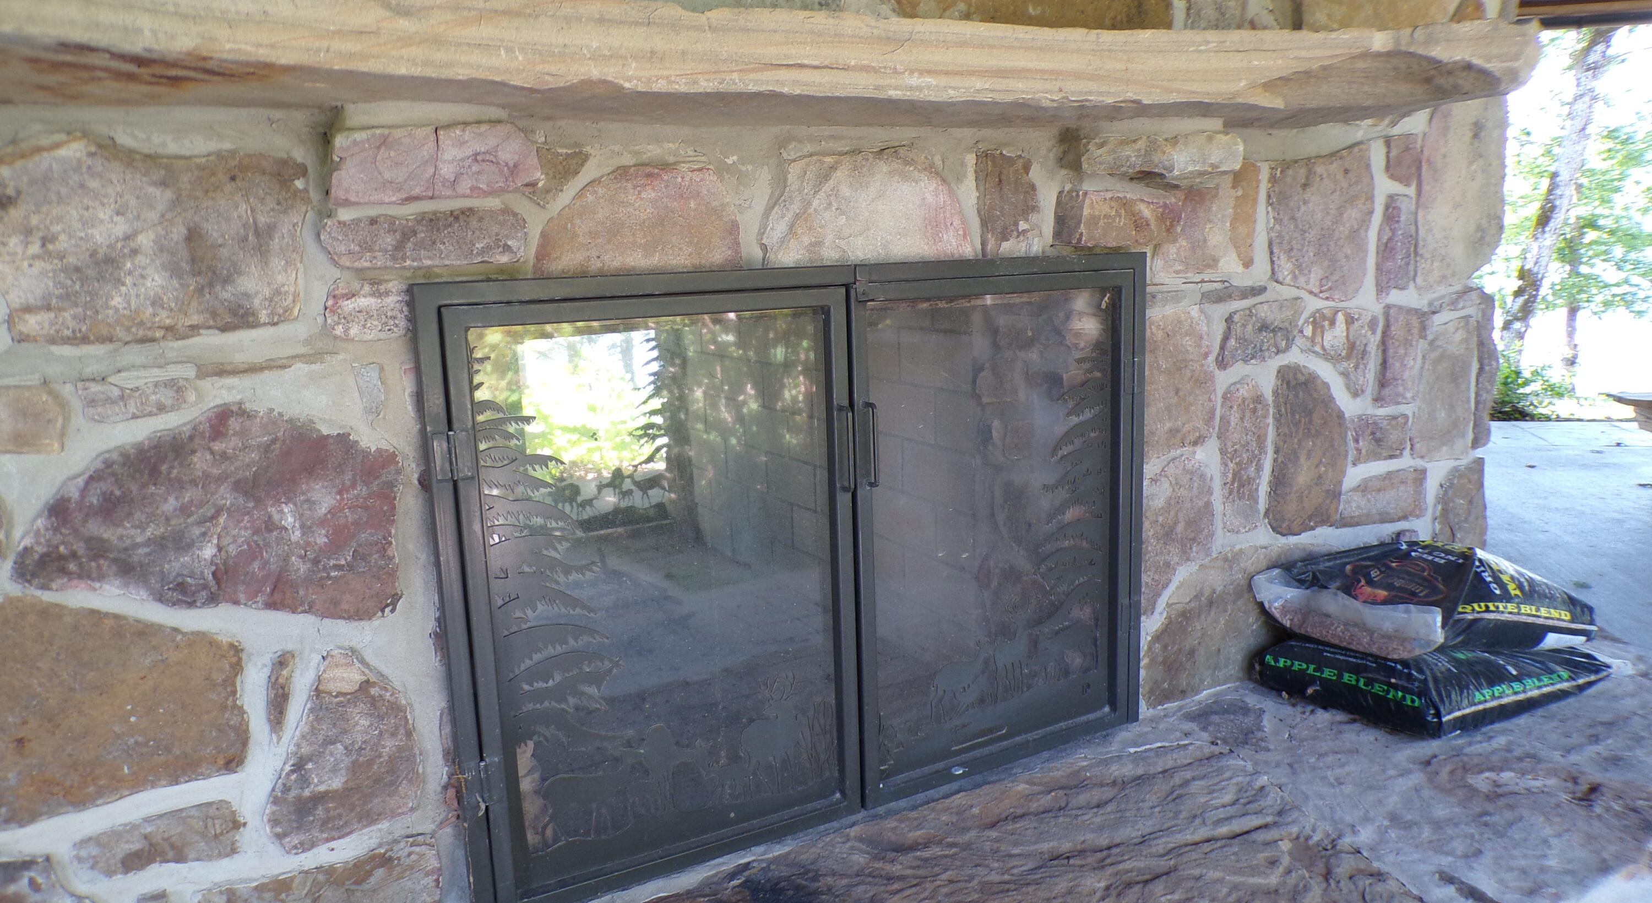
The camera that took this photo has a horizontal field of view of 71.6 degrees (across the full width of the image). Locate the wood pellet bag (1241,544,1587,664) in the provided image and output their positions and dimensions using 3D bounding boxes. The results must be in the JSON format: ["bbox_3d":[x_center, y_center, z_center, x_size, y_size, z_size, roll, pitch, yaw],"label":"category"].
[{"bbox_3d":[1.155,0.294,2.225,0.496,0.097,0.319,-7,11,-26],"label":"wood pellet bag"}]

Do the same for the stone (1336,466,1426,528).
[{"bbox_3d":[1.009,0.086,2.145,0.268,0.101,0.080,-8,13,-29],"label":"stone"}]

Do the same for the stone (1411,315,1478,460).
[{"bbox_3d":[1.281,-0.137,2.454,0.238,0.314,0.100,-8,12,-29],"label":"stone"}]

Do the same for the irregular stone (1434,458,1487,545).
[{"bbox_3d":[1.216,0.112,2.289,0.184,0.203,0.110,-8,13,-29],"label":"irregular stone"}]

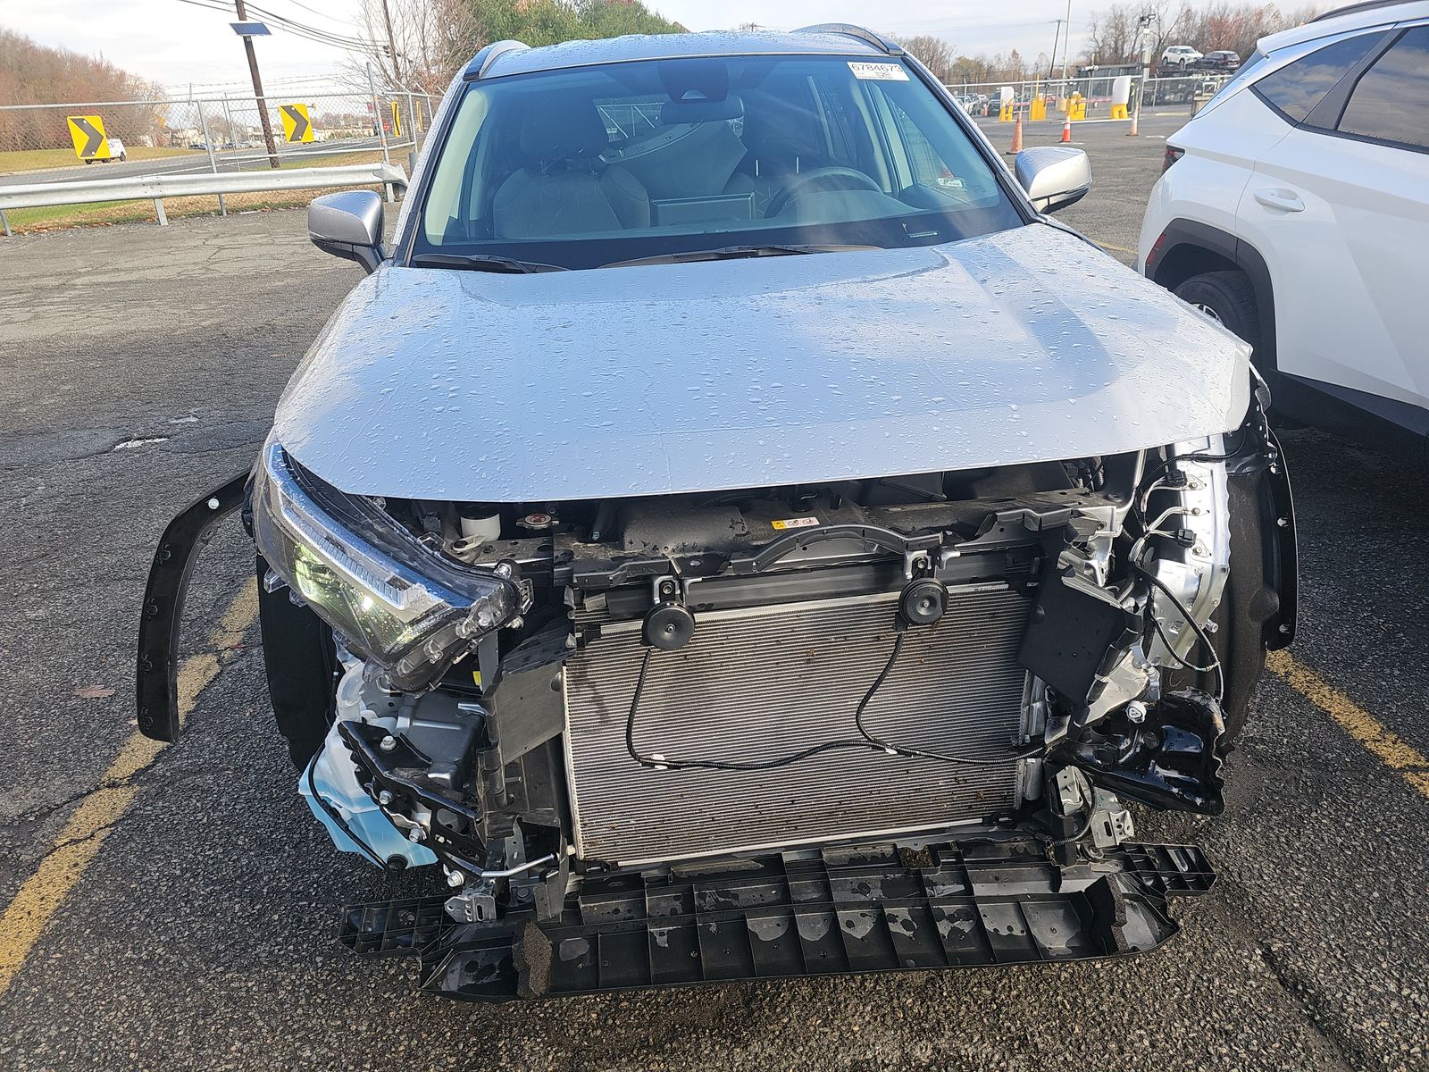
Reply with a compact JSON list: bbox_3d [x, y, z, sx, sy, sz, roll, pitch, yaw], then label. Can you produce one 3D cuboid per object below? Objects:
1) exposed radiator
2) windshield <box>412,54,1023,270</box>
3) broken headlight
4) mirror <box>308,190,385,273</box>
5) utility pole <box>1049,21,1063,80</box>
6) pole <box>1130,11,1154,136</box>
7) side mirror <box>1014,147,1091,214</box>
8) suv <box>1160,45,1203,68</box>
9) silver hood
[{"bbox_3d":[0.148,0.307,1.547,0.750,0.460,0.060,-5,24,-4],"label":"exposed radiator"},{"bbox_3d":[-0.017,-1.000,2.471,1.500,0.130,0.970,-5,53,-4],"label":"windshield"},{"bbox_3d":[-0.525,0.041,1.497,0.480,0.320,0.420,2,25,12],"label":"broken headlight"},{"bbox_3d":[-0.932,-0.779,2.442,0.215,0.200,0.165,-5,24,-4],"label":"mirror"},{"bbox_3d":[48.675,-68.041,136.442,1.000,10.700,0.400,8,26,16],"label":"utility pole"},{"bbox_3d":[24.542,-26.870,54.100,0.800,5.350,0.500,7,26,21],"label":"pole"},{"bbox_3d":[0.919,-0.950,2.576,0.215,0.200,0.165,-5,24,-4],"label":"side mirror"},{"bbox_3d":[43.472,-44.548,88.259,1.850,1.690,4.600,-10,29,-14],"label":"suv"},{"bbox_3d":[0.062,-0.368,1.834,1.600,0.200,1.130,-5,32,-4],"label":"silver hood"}]

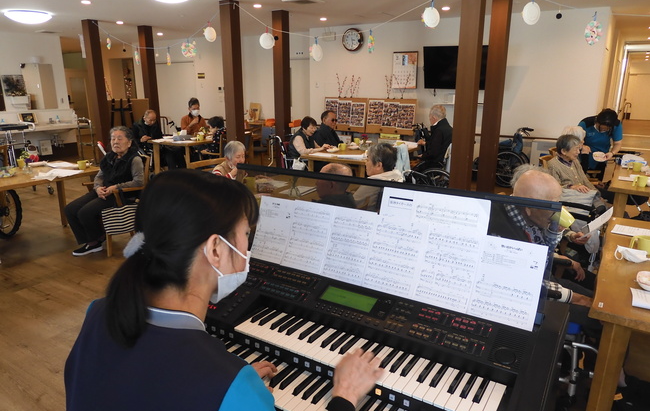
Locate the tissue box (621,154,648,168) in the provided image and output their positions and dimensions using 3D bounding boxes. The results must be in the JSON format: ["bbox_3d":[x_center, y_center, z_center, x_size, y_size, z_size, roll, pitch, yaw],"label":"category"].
[{"bbox_3d":[3.415,-0.474,4.960,0.260,0.115,0.130,8,17,30],"label":"tissue box"}]

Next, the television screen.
[{"bbox_3d":[2.112,-2.160,7.101,1.120,0.660,0.070,10,29,32],"label":"television screen"}]

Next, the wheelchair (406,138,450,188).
[{"bbox_3d":[1.210,-0.405,5.737,1.000,0.880,0.600,8,17,30],"label":"wheelchair"}]

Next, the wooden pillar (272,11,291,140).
[{"bbox_3d":[-0.623,-1.539,6.649,0.170,2.440,0.170,10,18,32],"label":"wooden pillar"}]

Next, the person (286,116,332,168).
[{"bbox_3d":[-0.163,-0.688,6.355,0.750,1.130,0.460,8,17,30],"label":"person"}]

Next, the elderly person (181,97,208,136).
[{"bbox_3d":[-2.094,-1.107,7.322,0.500,1.253,0.750,-4,16,-14],"label":"elderly person"}]

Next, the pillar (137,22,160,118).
[{"bbox_3d":[-3.221,-1.959,8.418,0.172,2.582,0.172,8,17,30],"label":"pillar"}]

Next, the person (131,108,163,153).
[{"bbox_3d":[-2.575,-0.936,7.035,0.800,1.075,0.520,11,19,35],"label":"person"}]

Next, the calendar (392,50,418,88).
[{"bbox_3d":[1.379,-2.303,7.707,0.450,0.605,0.020,10,18,32],"label":"calendar"}]

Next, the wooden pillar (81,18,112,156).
[{"bbox_3d":[-3.748,-1.769,7.494,0.170,2.440,0.170,10,18,32],"label":"wooden pillar"}]

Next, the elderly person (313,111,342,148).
[{"bbox_3d":[0.183,-0.851,6.858,0.750,1.190,0.480,8,17,30],"label":"elderly person"}]

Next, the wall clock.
[{"bbox_3d":[0.507,-2.971,8.093,0.390,0.390,0.060,10,18,32],"label":"wall clock"}]

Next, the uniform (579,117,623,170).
[{"bbox_3d":[2.920,-0.661,4.803,0.450,0.580,0.360,7,17,25],"label":"uniform"}]

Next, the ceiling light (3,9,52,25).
[{"bbox_3d":[-4.275,-2.713,6.503,0.580,0.140,0.580,10,18,32],"label":"ceiling light"}]

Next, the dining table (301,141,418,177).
[{"bbox_3d":[0.503,-0.359,5.753,0.890,0.700,1.480,10,18,32],"label":"dining table"}]

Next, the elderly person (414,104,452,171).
[{"bbox_3d":[1.251,-0.611,5.656,0.720,1.260,0.500,8,17,30],"label":"elderly person"}]

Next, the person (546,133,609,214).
[{"bbox_3d":[2.321,-0.096,4.034,0.800,1.034,0.480,13,20,40],"label":"person"}]

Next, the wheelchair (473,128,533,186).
[{"bbox_3d":[2.596,-0.724,6.641,0.980,0.870,0.580,10,18,32],"label":"wheelchair"}]

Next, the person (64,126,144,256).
[{"bbox_3d":[-1.955,-0.133,4.090,0.520,1.150,0.780,10,18,32],"label":"person"}]

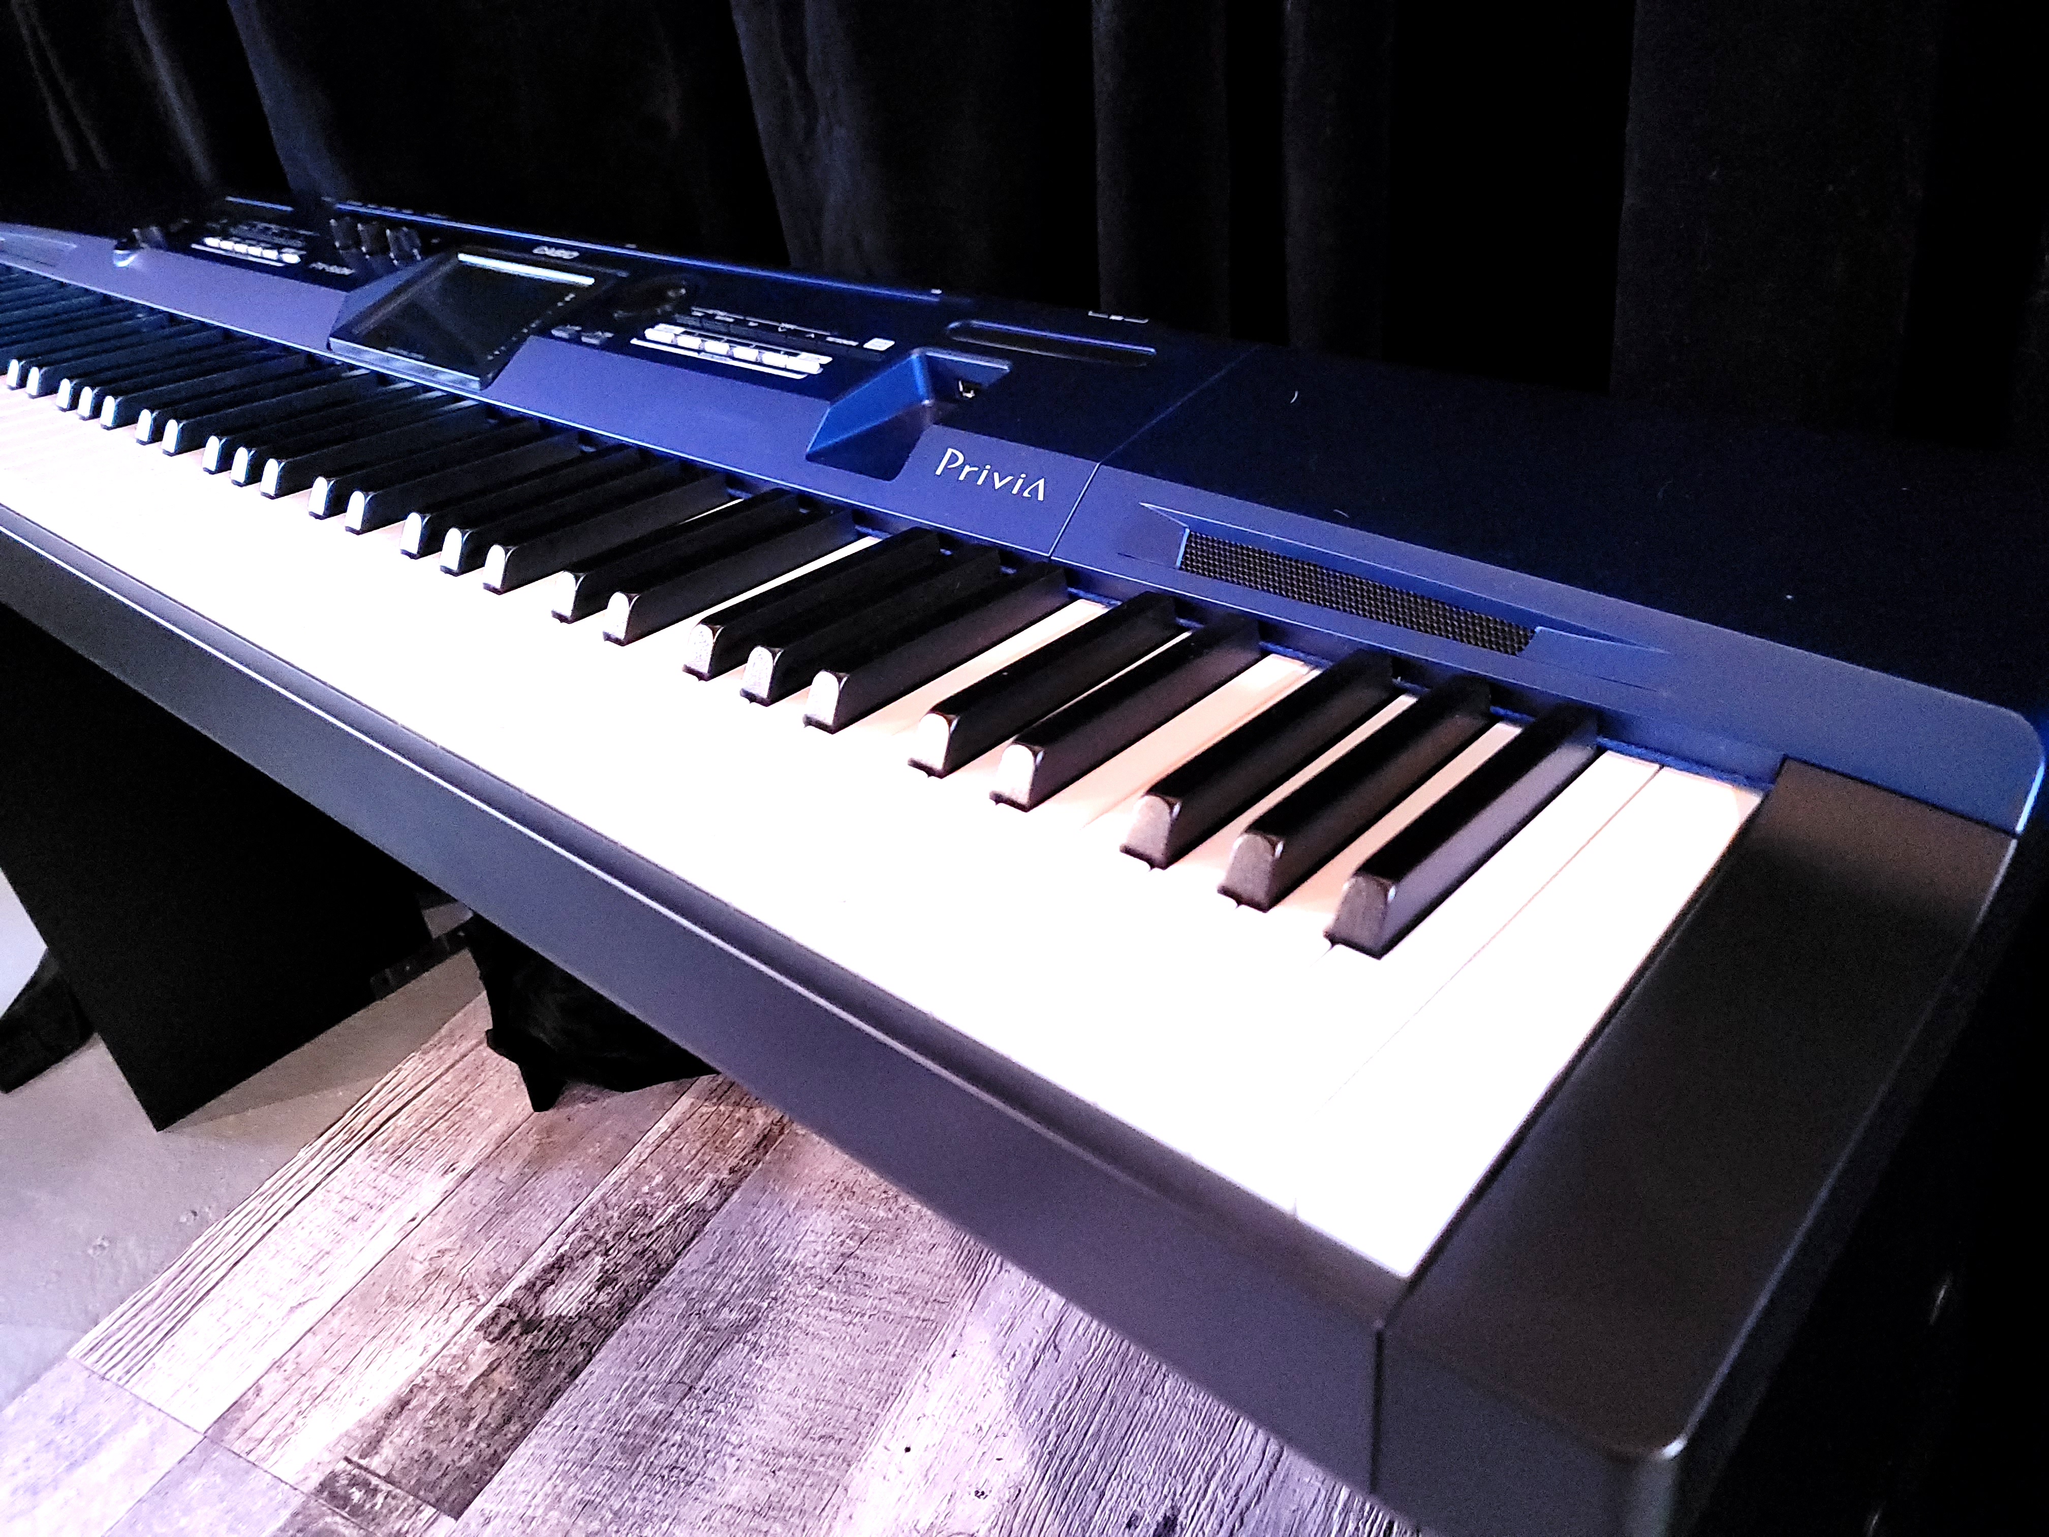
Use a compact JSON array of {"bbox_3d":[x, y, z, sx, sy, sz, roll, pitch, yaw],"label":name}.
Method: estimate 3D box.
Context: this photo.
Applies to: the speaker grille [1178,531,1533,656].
[{"bbox_3d":[0.085,-0.047,0.410,0.106,0.005,0.012,22,80,37],"label":"speaker grille"}]

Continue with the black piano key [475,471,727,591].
[{"bbox_3d":[-0.145,-0.085,0.539,0.011,0.011,0.099,22,39,37],"label":"black piano key"}]

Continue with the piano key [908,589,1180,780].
[{"bbox_3d":[0.008,-0.025,0.415,0.011,0.011,0.099,22,39,37],"label":"piano key"}]

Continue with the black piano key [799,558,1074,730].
[{"bbox_3d":[-0.022,-0.037,0.440,0.011,0.011,0.099,22,39,37],"label":"black piano key"}]

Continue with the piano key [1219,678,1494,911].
[{"bbox_3d":[0.079,0.003,0.357,0.011,0.011,0.099,22,39,37],"label":"piano key"}]

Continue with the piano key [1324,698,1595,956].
[{"bbox_3d":[0.100,0.011,0.340,0.011,0.011,0.099,22,39,37],"label":"piano key"}]

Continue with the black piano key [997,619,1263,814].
[{"bbox_3d":[0.029,-0.017,0.398,0.011,0.011,0.099,22,39,37],"label":"black piano key"}]

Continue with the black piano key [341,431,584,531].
[{"bbox_3d":[-0.215,-0.113,0.596,0.011,0.011,0.099,22,39,37],"label":"black piano key"}]

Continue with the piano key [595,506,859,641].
[{"bbox_3d":[-0.093,-0.065,0.497,0.011,0.011,0.099,22,39,37],"label":"piano key"}]

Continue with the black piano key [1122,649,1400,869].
[{"bbox_3d":[0.059,-0.005,0.373,0.011,0.011,0.099,22,39,37],"label":"black piano key"}]

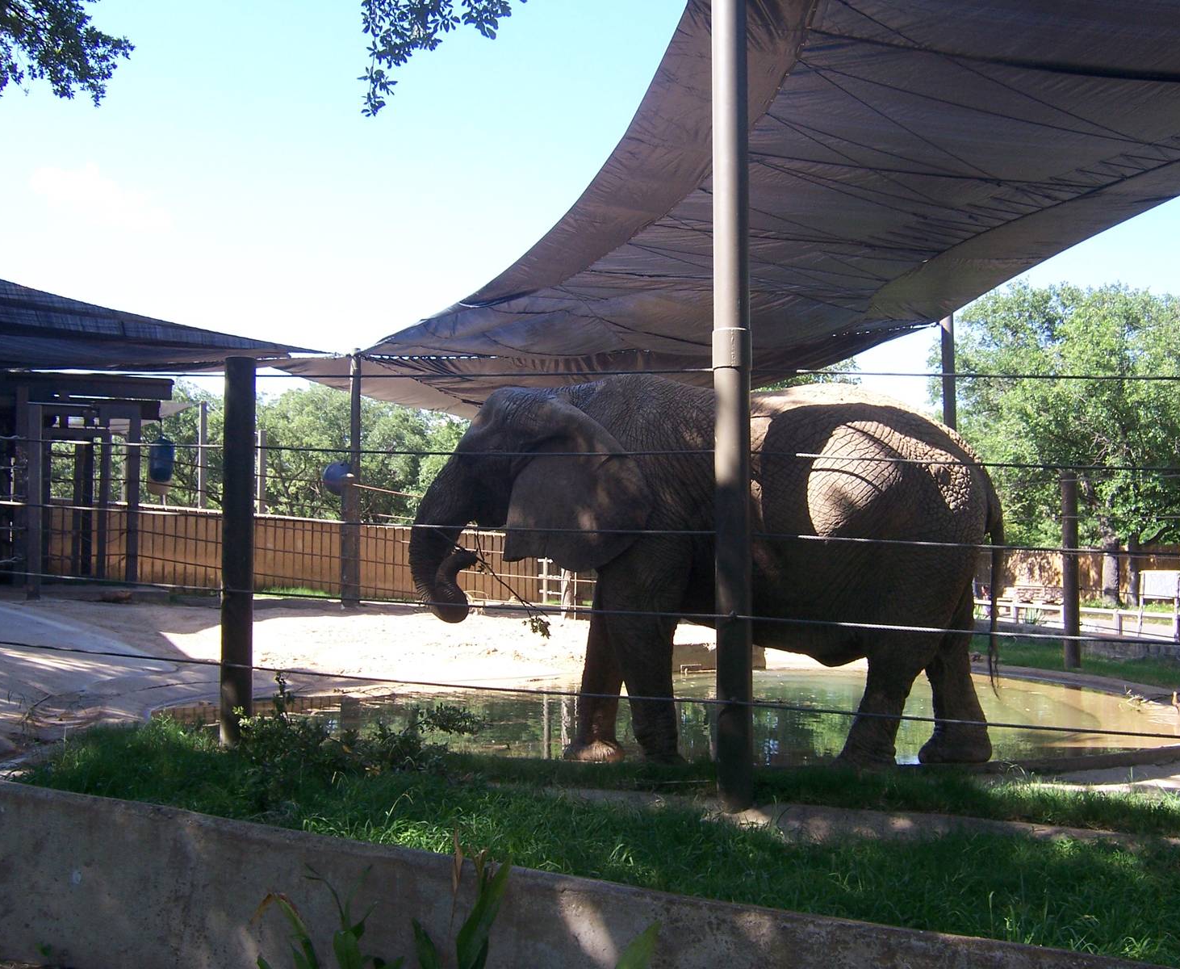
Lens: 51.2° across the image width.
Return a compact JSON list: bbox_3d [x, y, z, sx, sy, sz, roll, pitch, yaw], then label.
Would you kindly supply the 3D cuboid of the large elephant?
[{"bbox_3d":[0.790,0.585,8.500,4.070,2.660,1.500,0,-3,5],"label":"large elephant"}]

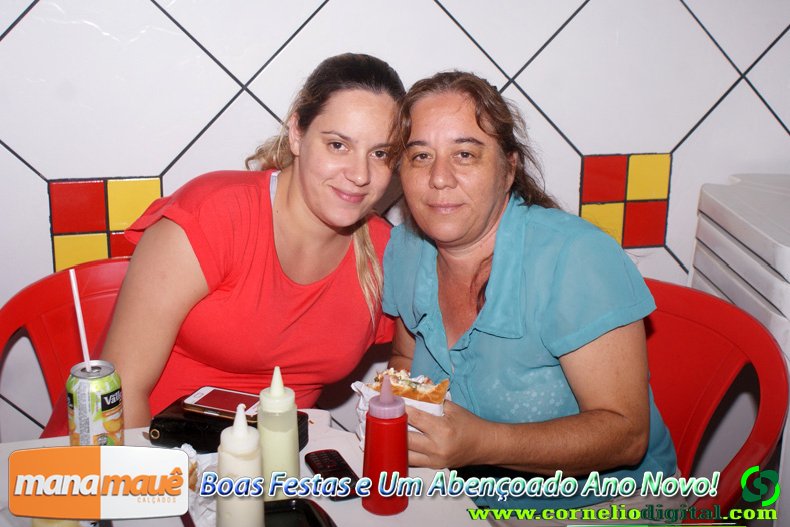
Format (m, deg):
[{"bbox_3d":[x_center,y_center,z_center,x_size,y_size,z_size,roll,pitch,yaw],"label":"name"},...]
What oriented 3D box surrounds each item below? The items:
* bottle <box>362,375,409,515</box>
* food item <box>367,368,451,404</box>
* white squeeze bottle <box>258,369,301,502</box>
[{"bbox_3d":[-0.010,0.190,0.999,0.052,0.156,0.052,1,14,0],"label":"bottle"},{"bbox_3d":[0.016,0.164,1.200,0.115,0.055,0.080,6,15,24],"label":"food item"},{"bbox_3d":[-0.131,0.184,1.035,0.052,0.157,0.052,1,14,0],"label":"white squeeze bottle"}]

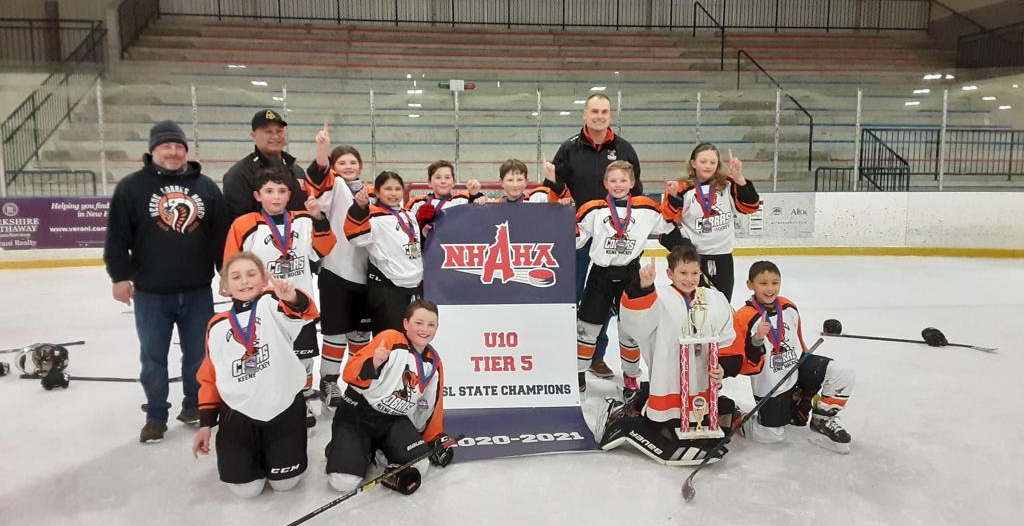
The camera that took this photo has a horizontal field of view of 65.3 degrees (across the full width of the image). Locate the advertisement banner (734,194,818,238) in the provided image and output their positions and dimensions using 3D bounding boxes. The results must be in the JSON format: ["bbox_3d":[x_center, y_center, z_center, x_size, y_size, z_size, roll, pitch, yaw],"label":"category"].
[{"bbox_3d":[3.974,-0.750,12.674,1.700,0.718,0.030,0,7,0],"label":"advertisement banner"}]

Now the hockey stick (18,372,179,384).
[{"bbox_3d":[-2.860,0.787,5.614,1.168,0.040,0.190,1,7,7],"label":"hockey stick"}]

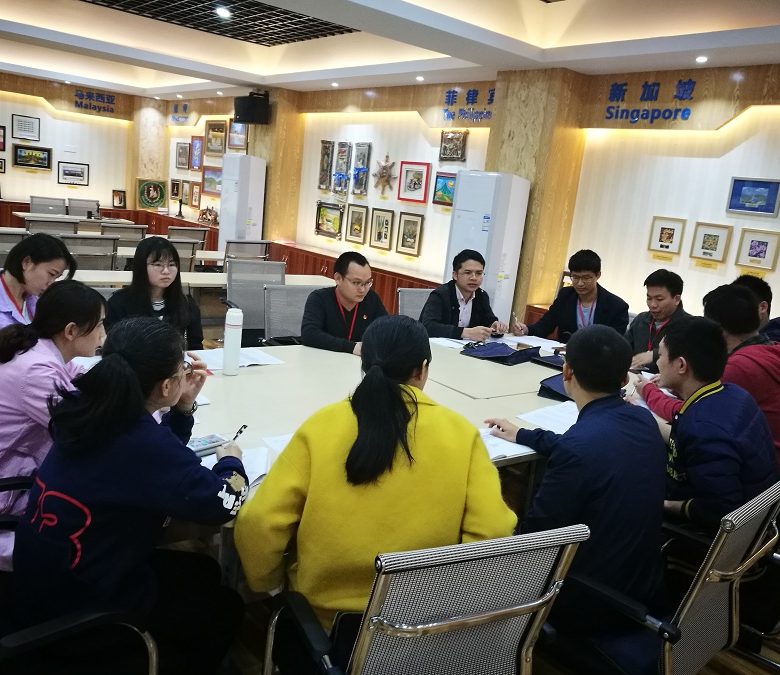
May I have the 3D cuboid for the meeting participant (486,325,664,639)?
[{"bbox_3d":[0.419,0.538,2.105,0.520,1.220,0.700,-1,14,-30],"label":"meeting participant"}]

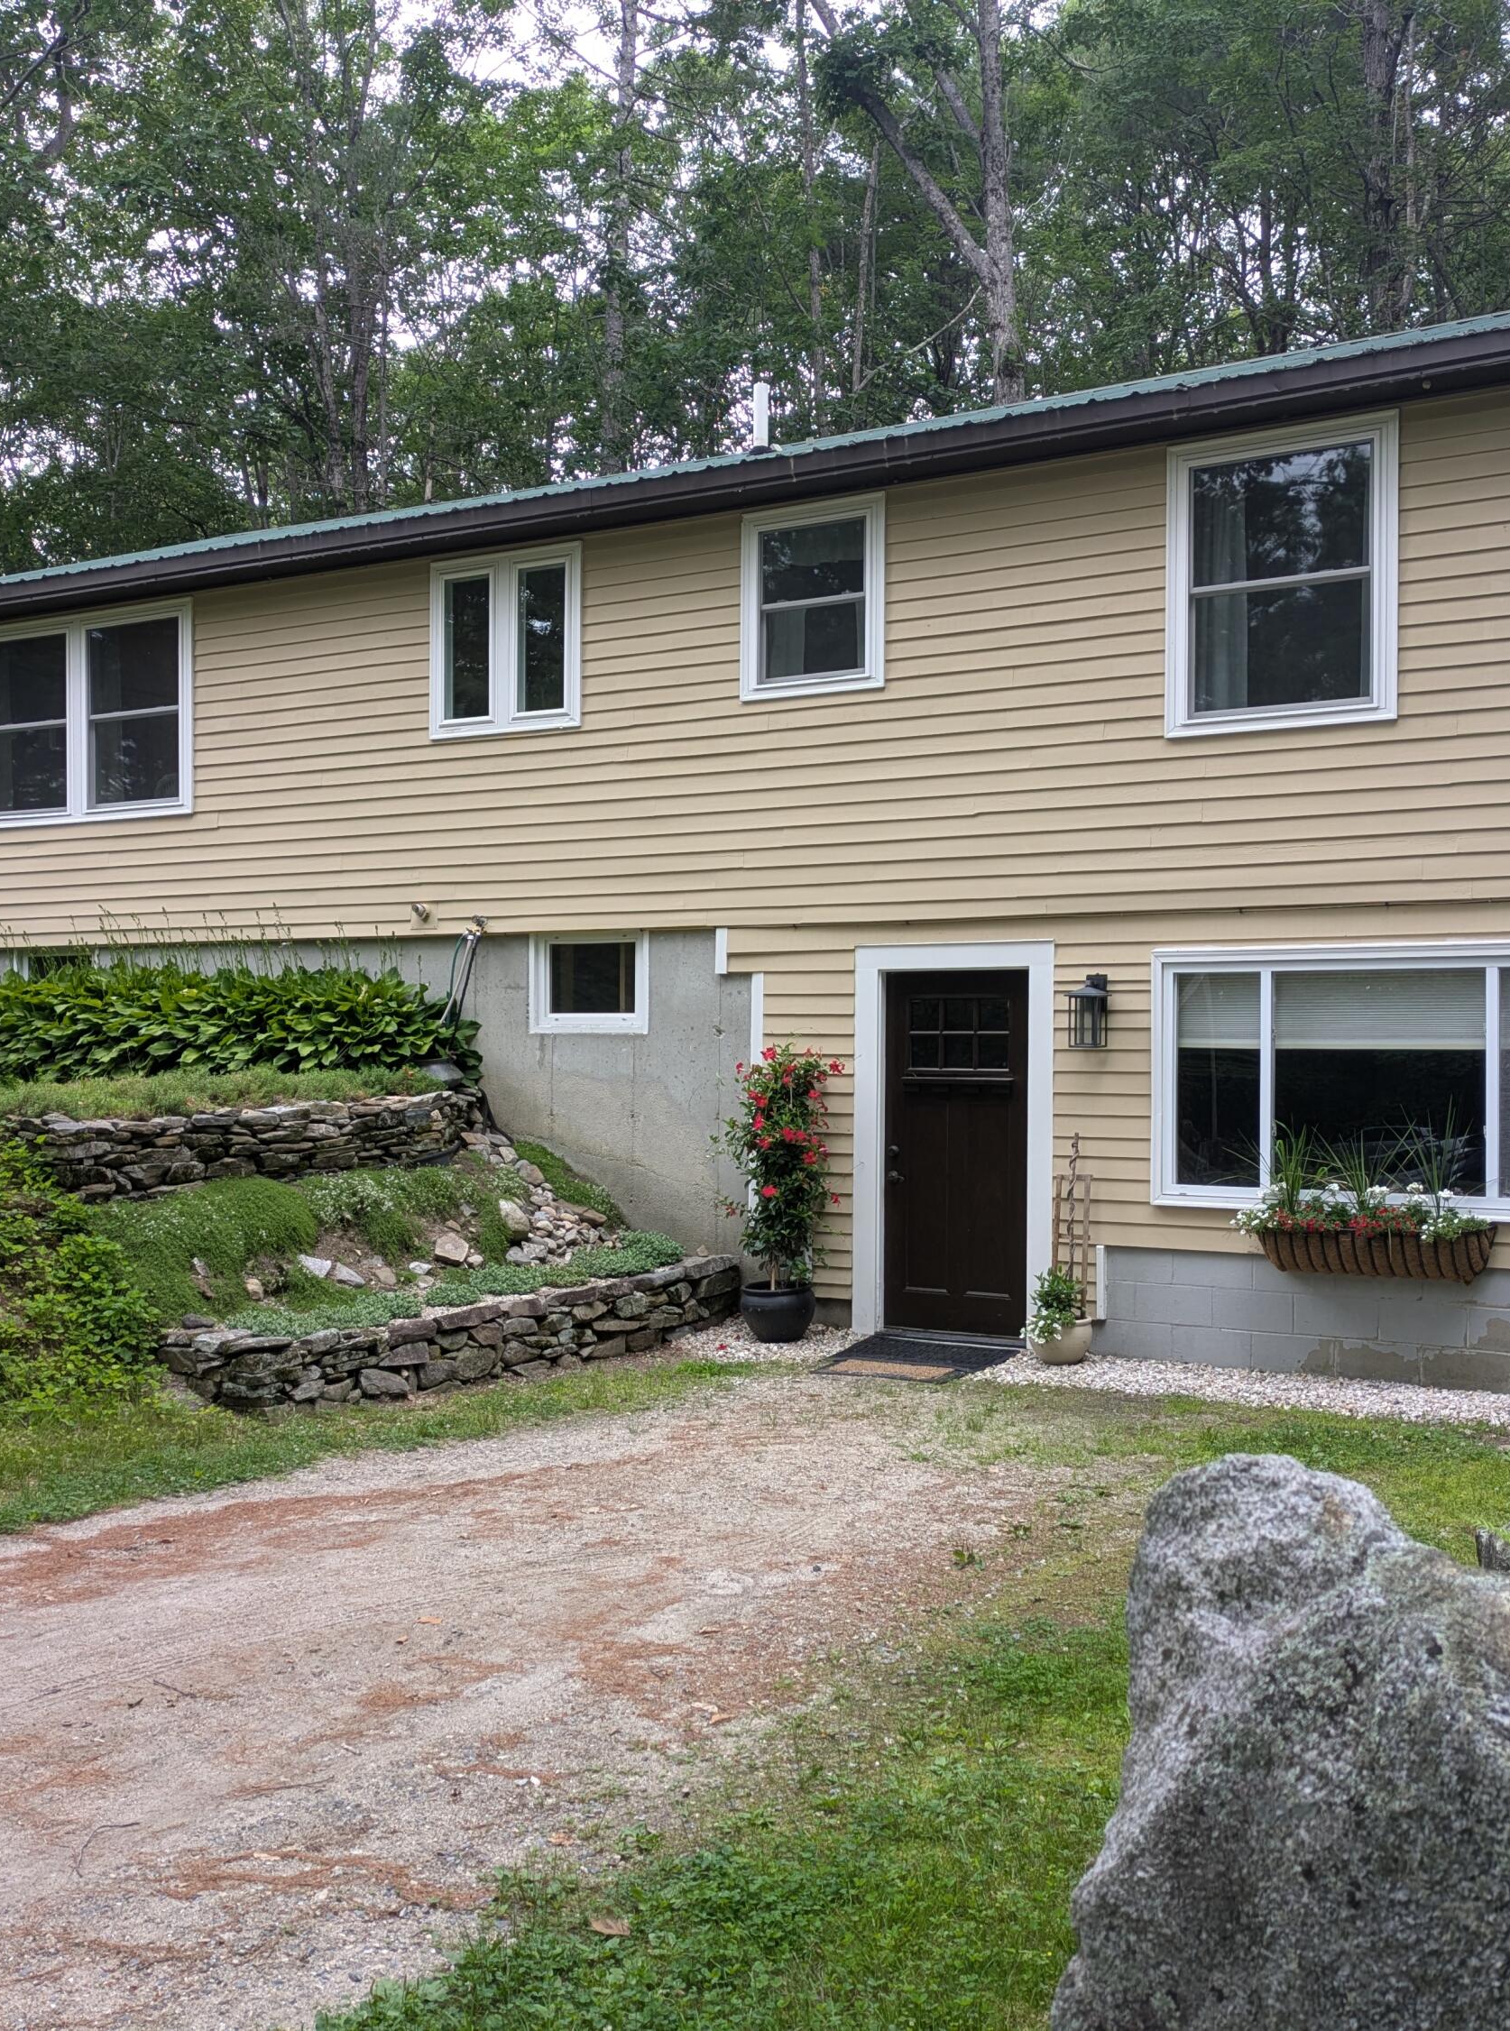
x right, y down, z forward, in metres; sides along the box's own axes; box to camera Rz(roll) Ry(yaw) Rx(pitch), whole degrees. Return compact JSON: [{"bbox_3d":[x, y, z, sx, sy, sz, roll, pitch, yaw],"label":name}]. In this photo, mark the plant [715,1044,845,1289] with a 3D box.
[{"bbox_3d":[0.134,0.835,10.800,0.660,1.320,0.580,0,-1,31],"label":"plant"}]

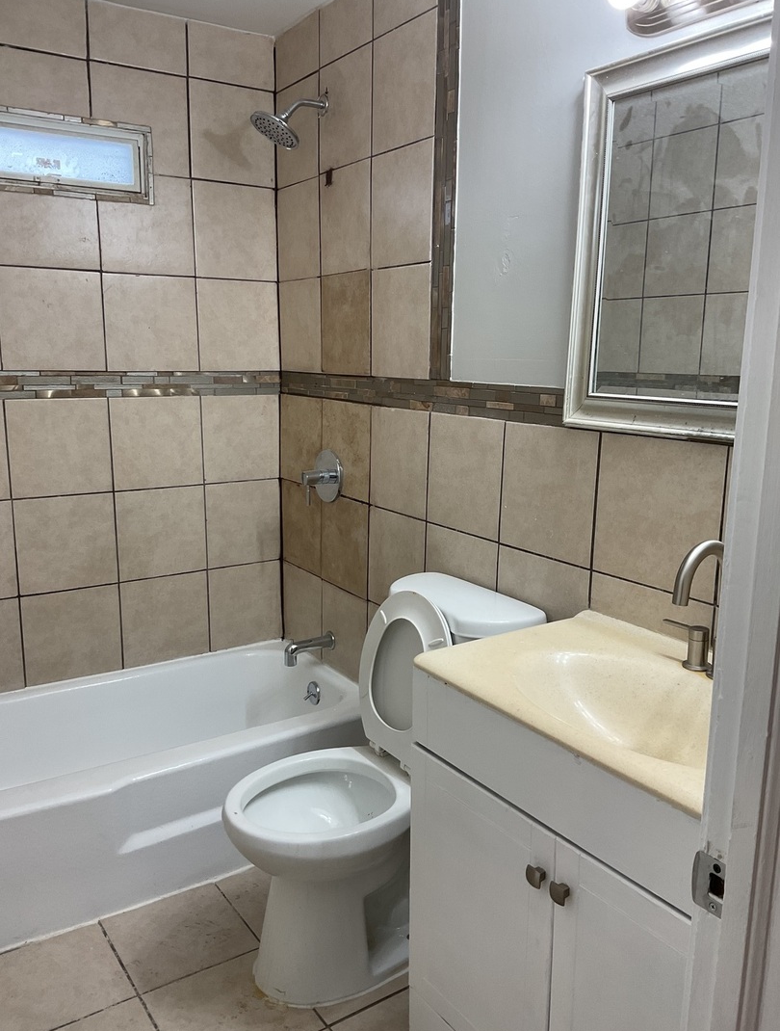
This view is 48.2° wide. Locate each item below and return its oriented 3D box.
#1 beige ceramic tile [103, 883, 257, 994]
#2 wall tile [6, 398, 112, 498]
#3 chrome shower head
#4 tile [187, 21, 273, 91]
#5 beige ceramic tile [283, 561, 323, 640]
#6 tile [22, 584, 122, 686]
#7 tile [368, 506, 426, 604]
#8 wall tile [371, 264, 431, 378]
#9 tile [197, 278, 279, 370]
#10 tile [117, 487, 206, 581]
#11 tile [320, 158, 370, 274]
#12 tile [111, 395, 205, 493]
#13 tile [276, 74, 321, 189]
[{"bbox_3d":[-0.524,1.054,2.191,0.301,0.010,0.305,-7,13,-32],"label":"beige ceramic tile"},{"bbox_3d":[-1.033,-0.210,2.733,0.306,0.298,0.010,-7,13,-32],"label":"wall tile"},{"bbox_3d":[-0.297,-1.182,2.590,0.236,0.167,0.158,-7,13,-32],"label":"chrome shower head"},{"bbox_3d":[-0.510,-1.480,2.822,0.293,0.163,0.010,-7,13,-32],"label":"tile"},{"bbox_3d":[-0.310,0.338,3.126,0.010,0.299,0.307,-7,13,-32],"label":"beige ceramic tile"},{"bbox_3d":[-1.044,0.390,2.869,0.307,0.302,0.010,-7,13,-32],"label":"tile"},{"bbox_3d":[0.025,0.142,2.555,0.010,0.300,0.299,-7,13,-32],"label":"tile"},{"bbox_3d":[0.033,-0.539,2.438,0.012,0.300,0.300,-7,13,-32],"label":"wall tile"},{"bbox_3d":[-0.516,-0.649,2.976,0.292,0.297,0.010,-7,13,-32],"label":"tile"},{"bbox_3d":[-0.781,0.059,2.975,0.305,0.303,0.010,-7,13,-32],"label":"tile"},{"bbox_3d":[-0.131,-0.890,2.631,0.012,0.304,0.304,-7,13,-32],"label":"tile"},{"bbox_3d":[-0.779,-0.241,2.917,0.305,0.300,0.010,-7,13,-32],"label":"tile"},{"bbox_3d":[-0.295,-1.234,2.808,0.010,0.298,0.306,-7,13,-32],"label":"tile"}]

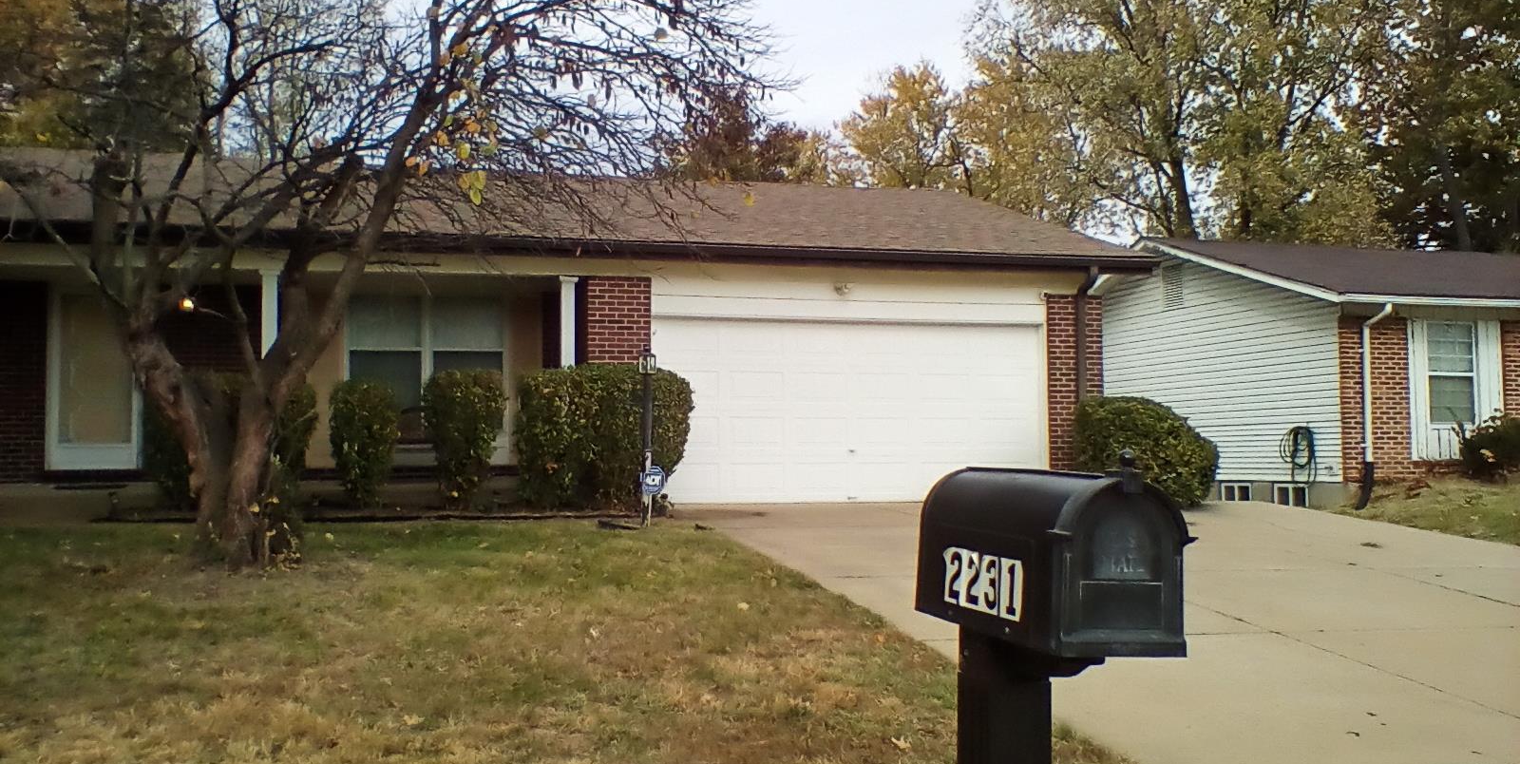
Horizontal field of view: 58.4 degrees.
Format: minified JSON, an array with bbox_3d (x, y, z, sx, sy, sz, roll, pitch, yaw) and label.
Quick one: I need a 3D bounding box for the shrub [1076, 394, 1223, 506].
[{"bbox_3d":[4.643,0.834,16.350,1.680,1.360,1.500,1,-3,-12],"label":"shrub"}]

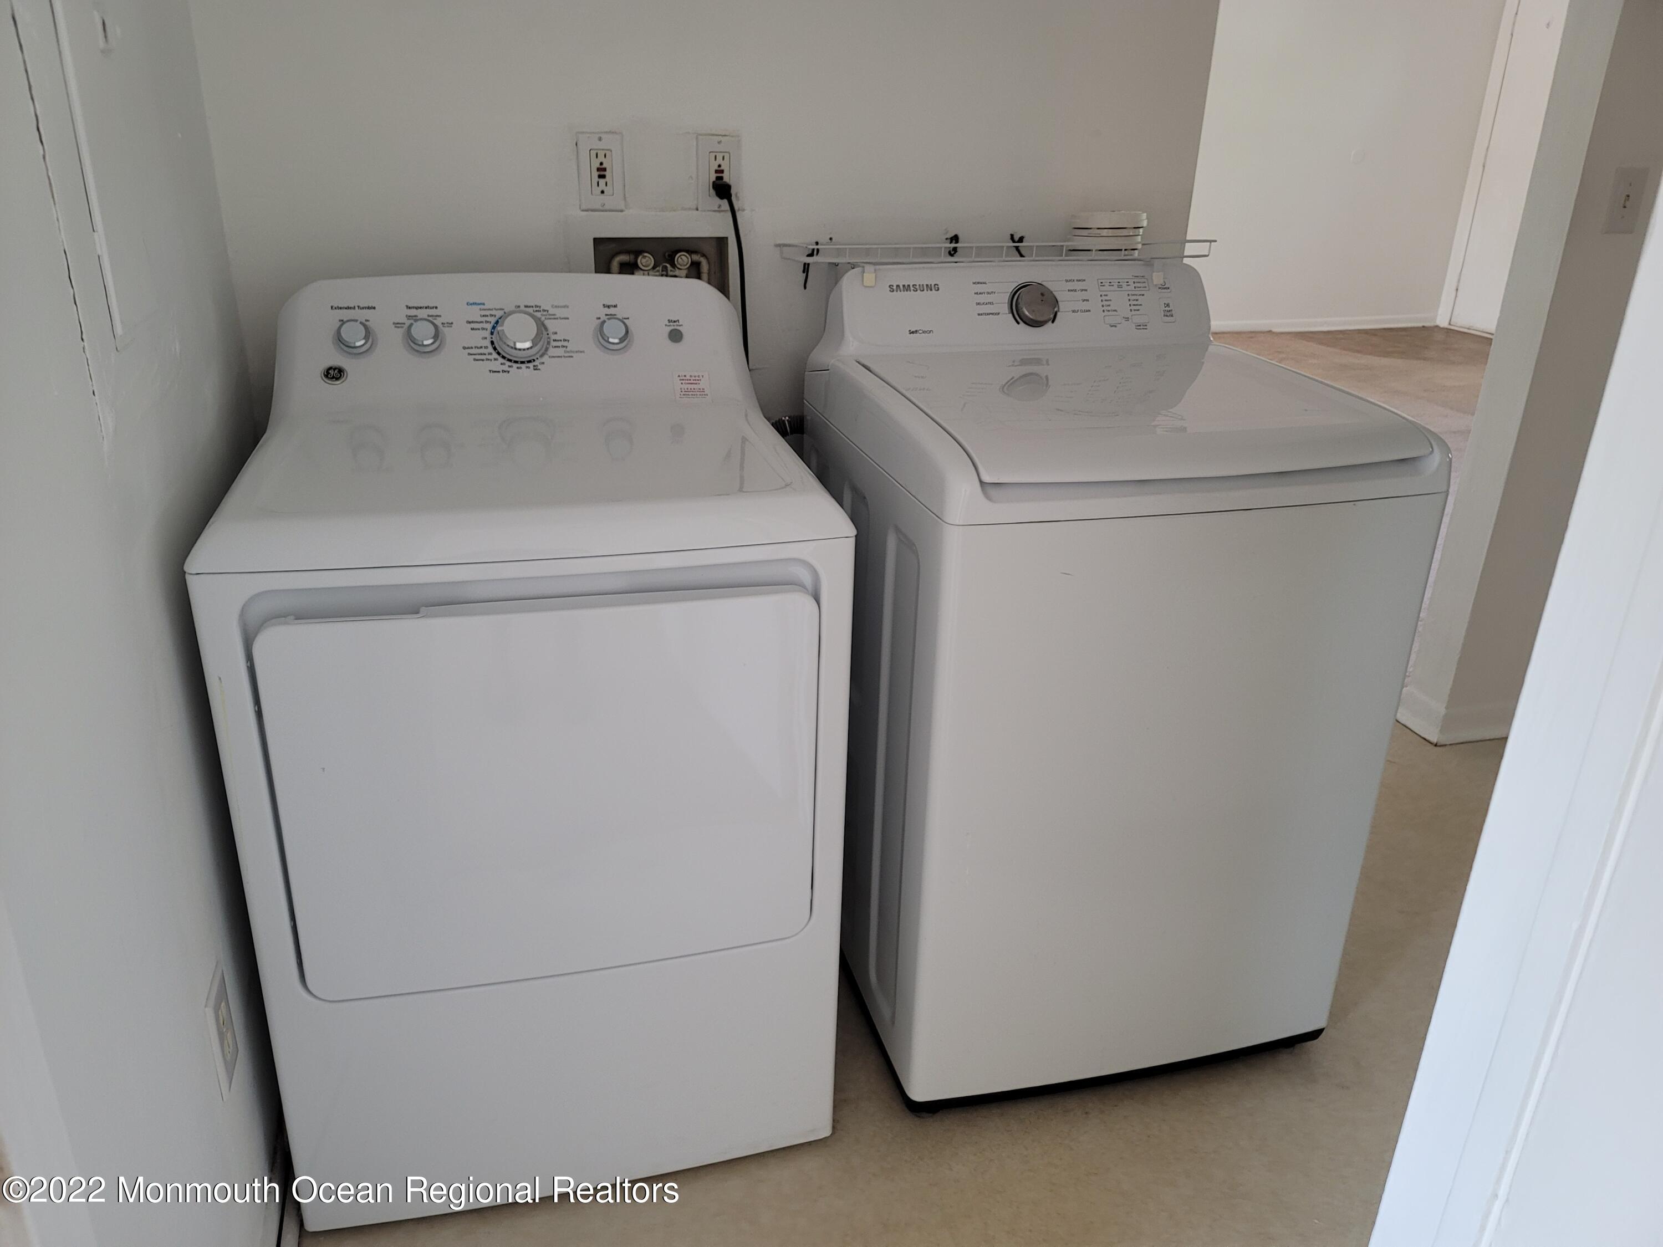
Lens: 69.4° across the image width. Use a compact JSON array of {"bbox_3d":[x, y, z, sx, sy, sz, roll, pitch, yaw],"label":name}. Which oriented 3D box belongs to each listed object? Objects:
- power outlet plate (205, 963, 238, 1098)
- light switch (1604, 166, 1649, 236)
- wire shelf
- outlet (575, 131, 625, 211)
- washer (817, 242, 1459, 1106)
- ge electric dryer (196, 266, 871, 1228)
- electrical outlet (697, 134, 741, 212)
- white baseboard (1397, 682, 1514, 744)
[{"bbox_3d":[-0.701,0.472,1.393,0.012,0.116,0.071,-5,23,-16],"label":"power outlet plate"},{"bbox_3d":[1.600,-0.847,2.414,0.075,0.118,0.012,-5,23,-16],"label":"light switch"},{"bbox_3d":[0.296,-0.626,2.028,0.775,0.038,0.165,-5,23,-16],"label":"wire shelf"},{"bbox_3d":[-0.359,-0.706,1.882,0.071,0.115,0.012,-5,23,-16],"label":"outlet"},{"bbox_3d":[0.367,0.043,1.907,0.690,1.115,0.725,-4,23,-15],"label":"washer"},{"bbox_3d":[-0.400,0.111,1.695,0.685,1.105,0.715,-4,23,-14],"label":"ge electric dryer"},{"bbox_3d":[-0.178,-0.723,1.932,0.071,0.115,0.012,-5,23,-16],"label":"electrical outlet"},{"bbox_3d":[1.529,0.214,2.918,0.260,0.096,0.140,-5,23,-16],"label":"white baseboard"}]

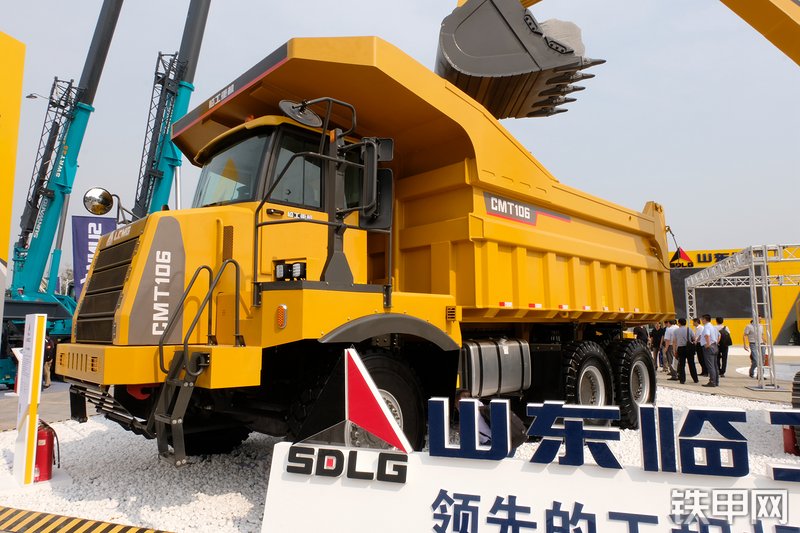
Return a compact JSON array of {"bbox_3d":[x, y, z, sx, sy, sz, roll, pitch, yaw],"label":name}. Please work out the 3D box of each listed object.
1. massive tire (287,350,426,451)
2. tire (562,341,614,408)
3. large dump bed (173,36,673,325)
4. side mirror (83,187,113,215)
[{"bbox_3d":[-0.361,1.480,4.971,1.356,1.356,0.409,6,-9,-43],"label":"massive tire"},{"bbox_3d":[2.515,1.744,7.479,1.356,1.356,0.400,6,-9,-43],"label":"tire"},{"bbox_3d":[0.744,-0.372,8.036,7.307,2.584,3.731,6,-9,-43],"label":"large dump bed"},{"bbox_3d":[-3.037,-0.660,5.376,0.064,0.278,0.278,1,-4,40],"label":"side mirror"}]

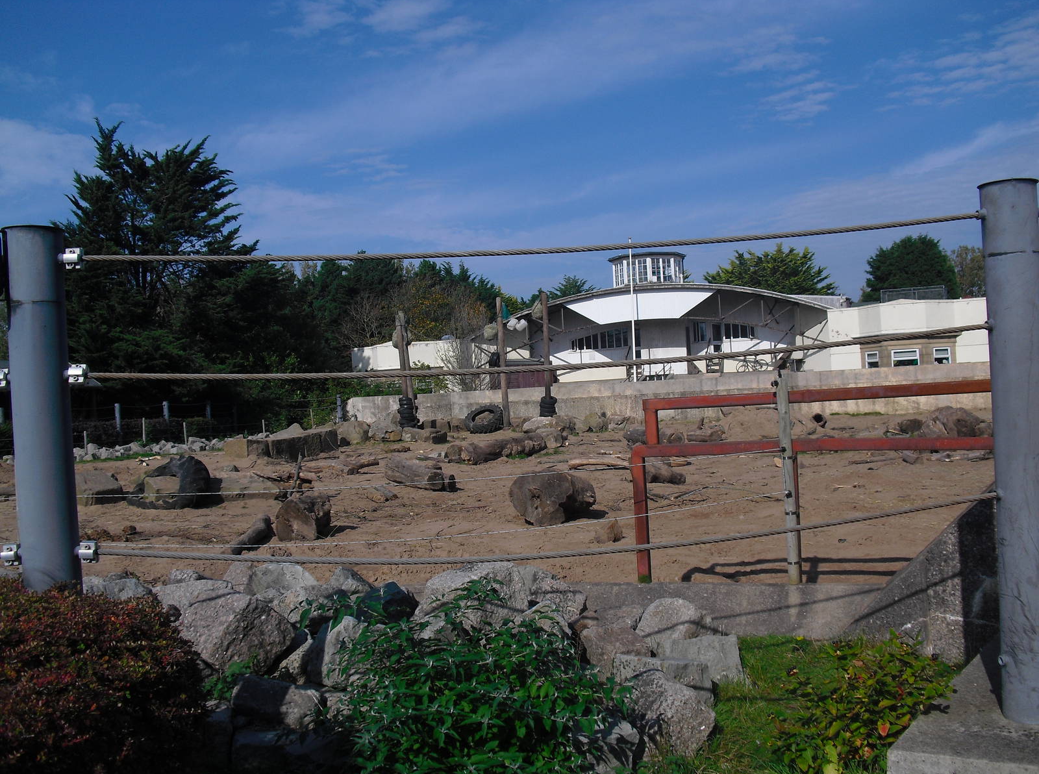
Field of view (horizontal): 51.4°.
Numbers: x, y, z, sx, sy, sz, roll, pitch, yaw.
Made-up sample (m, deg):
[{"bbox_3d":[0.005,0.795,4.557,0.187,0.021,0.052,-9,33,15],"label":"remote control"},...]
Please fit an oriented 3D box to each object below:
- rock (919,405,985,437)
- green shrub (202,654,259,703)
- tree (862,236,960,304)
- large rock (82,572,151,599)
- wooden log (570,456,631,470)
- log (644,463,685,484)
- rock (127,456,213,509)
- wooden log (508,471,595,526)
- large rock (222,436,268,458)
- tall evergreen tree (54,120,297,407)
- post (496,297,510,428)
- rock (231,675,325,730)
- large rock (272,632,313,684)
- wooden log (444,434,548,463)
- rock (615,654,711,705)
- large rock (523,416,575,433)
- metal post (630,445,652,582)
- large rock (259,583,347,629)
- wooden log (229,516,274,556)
[{"bbox_3d":[10.680,0.893,26.700,1.450,0.760,1.050,-3,1,0],"label":"rock"},{"bbox_3d":[-2.077,2.106,7.800,0.380,0.310,0.300,-3,1,0],"label":"green shrub"},{"bbox_3d":[28.271,-6.533,78.000,6.700,9.600,6.500,-3,0,0],"label":"tree"},{"bbox_3d":[-4.028,2.008,10.800,0.640,0.300,0.420,-3,1,0],"label":"large rock"},{"bbox_3d":[1.403,1.308,18.833,1.100,0.200,0.250,-3,1,-3],"label":"wooden log"},{"bbox_3d":[2.575,1.536,19.200,0.400,0.360,0.900,-3,1,-45],"label":"log"},{"bbox_3d":[-5.219,1.445,16.100,1.120,0.750,0.800,-3,0,0],"label":"rock"},{"bbox_3d":[0.434,1.481,14.417,0.740,0.680,1.000,-2,1,21],"label":"wooden log"},{"bbox_3d":[-6.871,1.537,27.100,1.000,0.500,0.850,-3,1,11],"label":"large rock"},{"bbox_3d":[-15.944,-5.427,50.000,10.800,13.800,10.800,-3,1,0],"label":"tall evergreen tree"},{"bbox_3d":[-0.571,-0.871,38.000,0.220,4.620,0.220,-4,1,0],"label":"post"},{"bbox_3d":[-1.285,1.682,5.750,0.470,0.270,0.370,-3,0,0],"label":"rock"},{"bbox_3d":[-1.749,2.079,8.300,0.340,0.400,0.340,-3,1,0],"label":"large rock"},{"bbox_3d":[-0.416,1.226,22.190,0.500,0.440,2.541,-2,1,41],"label":"wooden log"},{"bbox_3d":[0.968,1.988,7.300,0.660,0.330,0.420,-3,1,-9],"label":"rock"},{"bbox_3d":[1.047,1.334,38.200,1.700,0.520,1.100,-3,1,0],"label":"large rock"},{"bbox_3d":[0.979,1.026,8.714,0.110,1.101,0.110,-3,1,6],"label":"metal post"},{"bbox_3d":[-1.882,1.910,9.400,0.740,0.420,0.600,-3,1,0],"label":"large rock"},{"bbox_3d":[-2.905,1.613,11.766,0.200,0.210,1.257,-3,1,1],"label":"wooden log"}]

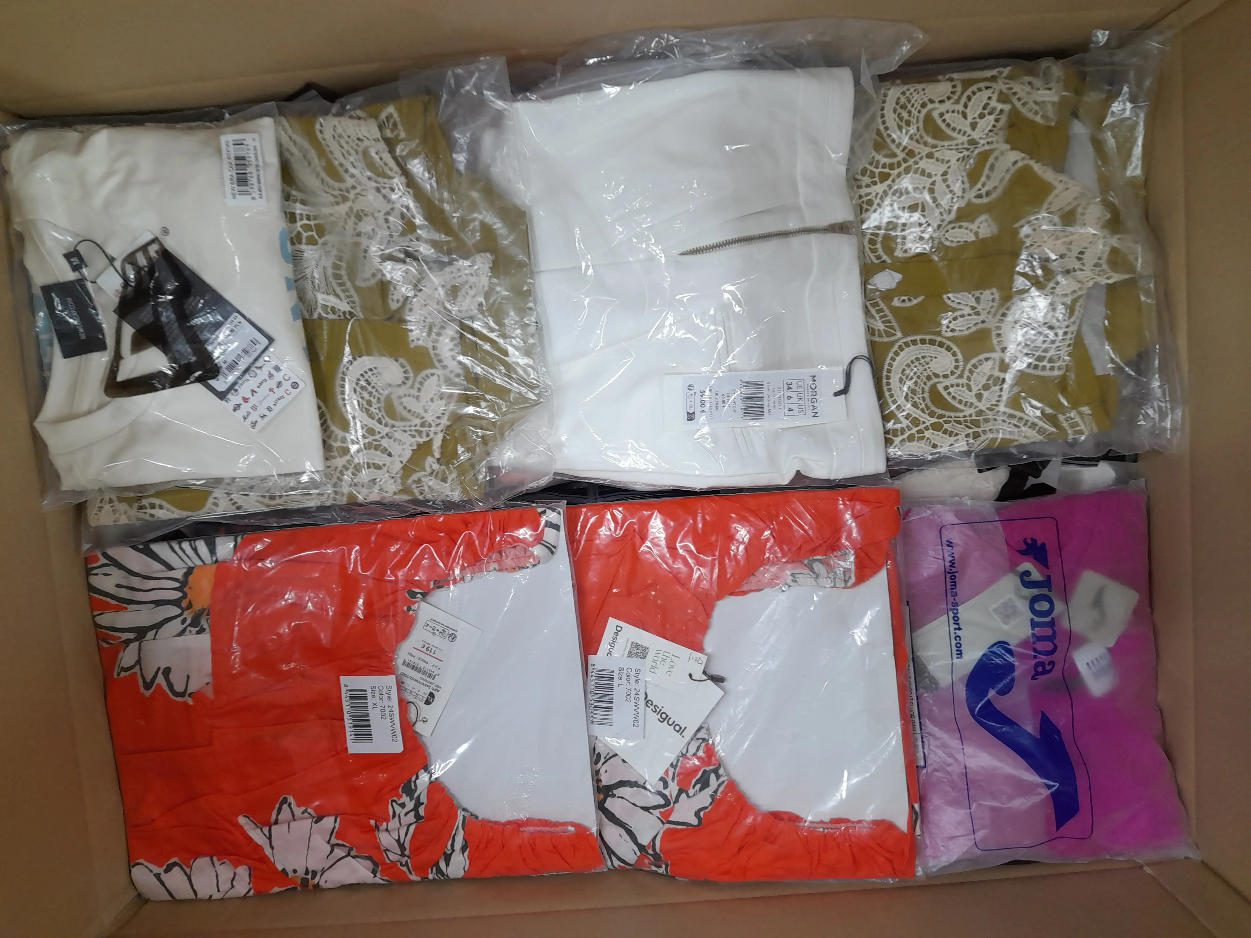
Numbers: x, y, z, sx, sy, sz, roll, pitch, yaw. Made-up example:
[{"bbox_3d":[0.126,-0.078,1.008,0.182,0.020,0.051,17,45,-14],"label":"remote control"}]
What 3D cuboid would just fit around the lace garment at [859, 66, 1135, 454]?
[{"bbox_3d":[0.225,-0.126,0.572,0.164,0.037,0.227,-3,96,2],"label":"lace garment"}]

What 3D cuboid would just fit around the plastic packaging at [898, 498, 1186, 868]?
[{"bbox_3d":[0.264,0.136,0.605,0.173,0.045,0.246,-3,96,2],"label":"plastic packaging"}]

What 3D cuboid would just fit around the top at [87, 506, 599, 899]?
[{"bbox_3d":[-0.186,0.155,0.619,0.319,0.035,0.254,-3,96,2],"label":"top"}]

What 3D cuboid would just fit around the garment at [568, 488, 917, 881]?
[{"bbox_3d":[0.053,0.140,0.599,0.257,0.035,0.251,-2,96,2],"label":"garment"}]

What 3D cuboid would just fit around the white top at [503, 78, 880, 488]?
[{"bbox_3d":[0.047,-0.115,0.576,0.206,0.037,0.241,-3,96,2],"label":"white top"}]

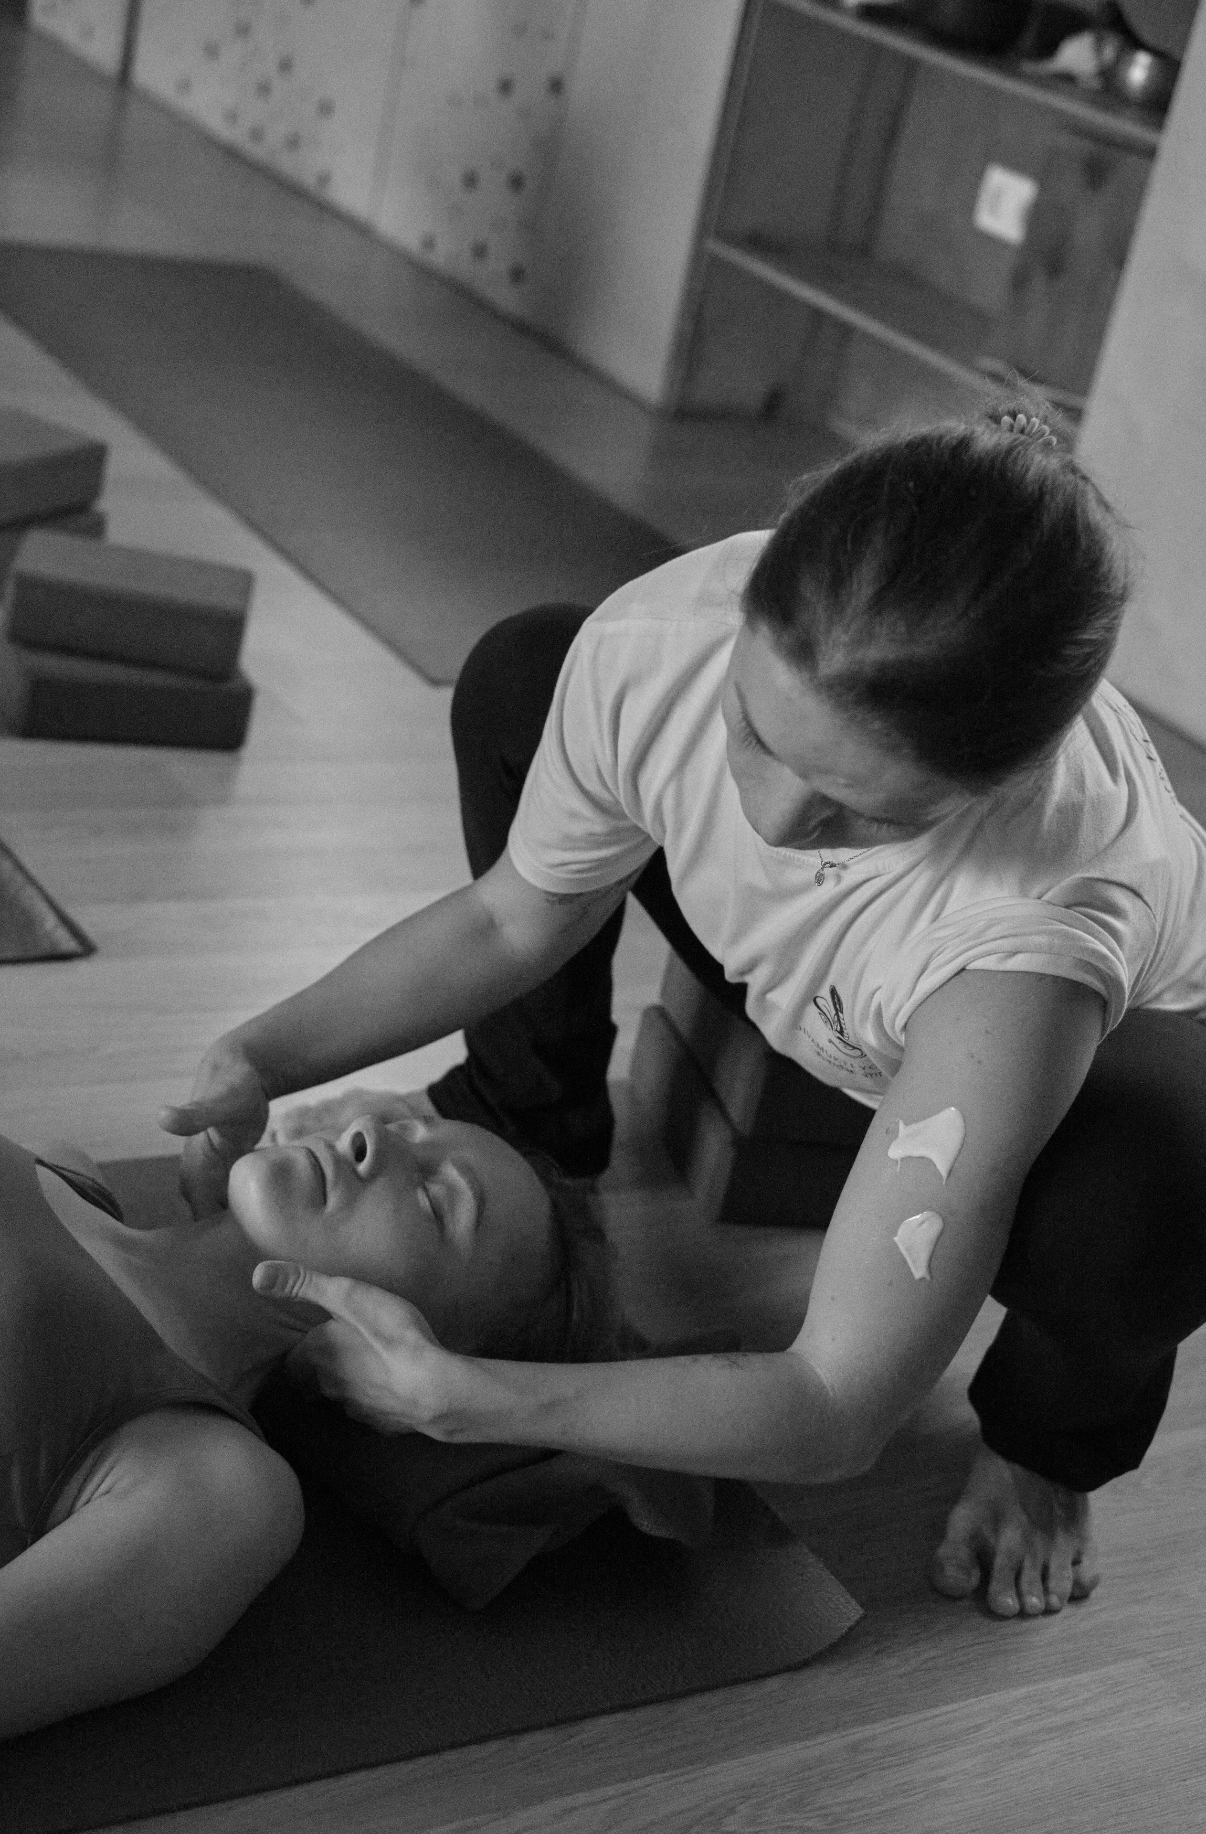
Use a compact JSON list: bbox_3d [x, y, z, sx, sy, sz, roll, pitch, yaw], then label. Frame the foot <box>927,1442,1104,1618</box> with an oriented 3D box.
[{"bbox_3d":[0.268,0.350,1.731,0.102,0.085,0.235,13,23,0],"label":"foot"}]

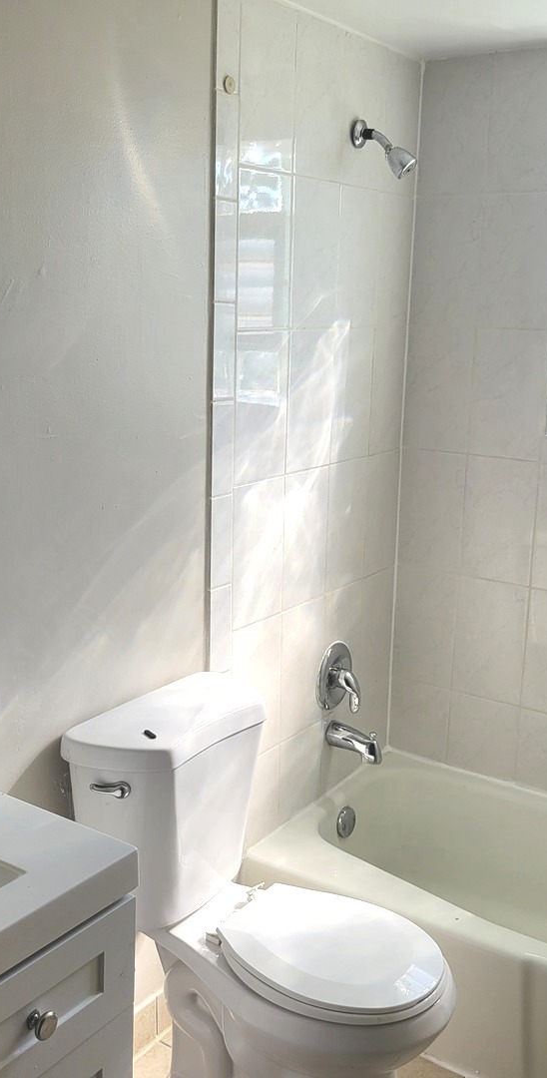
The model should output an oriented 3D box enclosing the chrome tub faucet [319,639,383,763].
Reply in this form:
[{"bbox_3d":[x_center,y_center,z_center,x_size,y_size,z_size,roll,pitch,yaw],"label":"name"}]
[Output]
[{"bbox_3d":[0.222,0.441,2.858,0.147,0.314,0.178,10,15,33],"label":"chrome tub faucet"}]

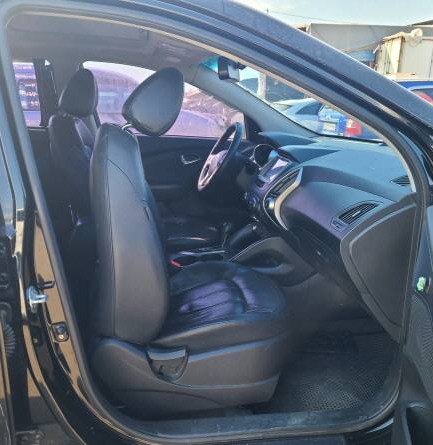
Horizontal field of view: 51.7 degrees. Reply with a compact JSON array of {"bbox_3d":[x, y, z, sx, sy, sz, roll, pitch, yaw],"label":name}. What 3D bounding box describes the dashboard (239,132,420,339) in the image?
[{"bbox_3d":[0.402,-0.106,2.033,0.507,0.589,1.462,-3,18,-15],"label":"dashboard"}]

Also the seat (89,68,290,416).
[{"bbox_3d":[-0.105,0.039,1.530,0.650,1.076,0.538,-3,18,-15],"label":"seat"}]

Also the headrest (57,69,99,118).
[{"bbox_3d":[-0.623,-0.583,2.005,0.132,0.213,0.274,8,15,-18],"label":"headrest"}]

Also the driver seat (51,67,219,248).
[{"bbox_3d":[-0.367,-0.187,2.185,0.770,1.070,0.530,-1,17,-5],"label":"driver seat"}]

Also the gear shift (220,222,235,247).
[{"bbox_3d":[0.044,0.046,2.004,0.076,0.122,0.061,-3,18,-15],"label":"gear shift"}]

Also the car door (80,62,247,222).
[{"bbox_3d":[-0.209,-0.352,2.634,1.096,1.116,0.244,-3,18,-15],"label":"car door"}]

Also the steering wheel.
[{"bbox_3d":[0.015,-0.327,2.263,0.091,0.388,0.388,26,9,-21],"label":"steering wheel"}]

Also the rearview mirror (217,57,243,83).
[{"bbox_3d":[0.044,-0.597,1.778,0.056,0.081,0.249,0,17,-7],"label":"rearview mirror"}]

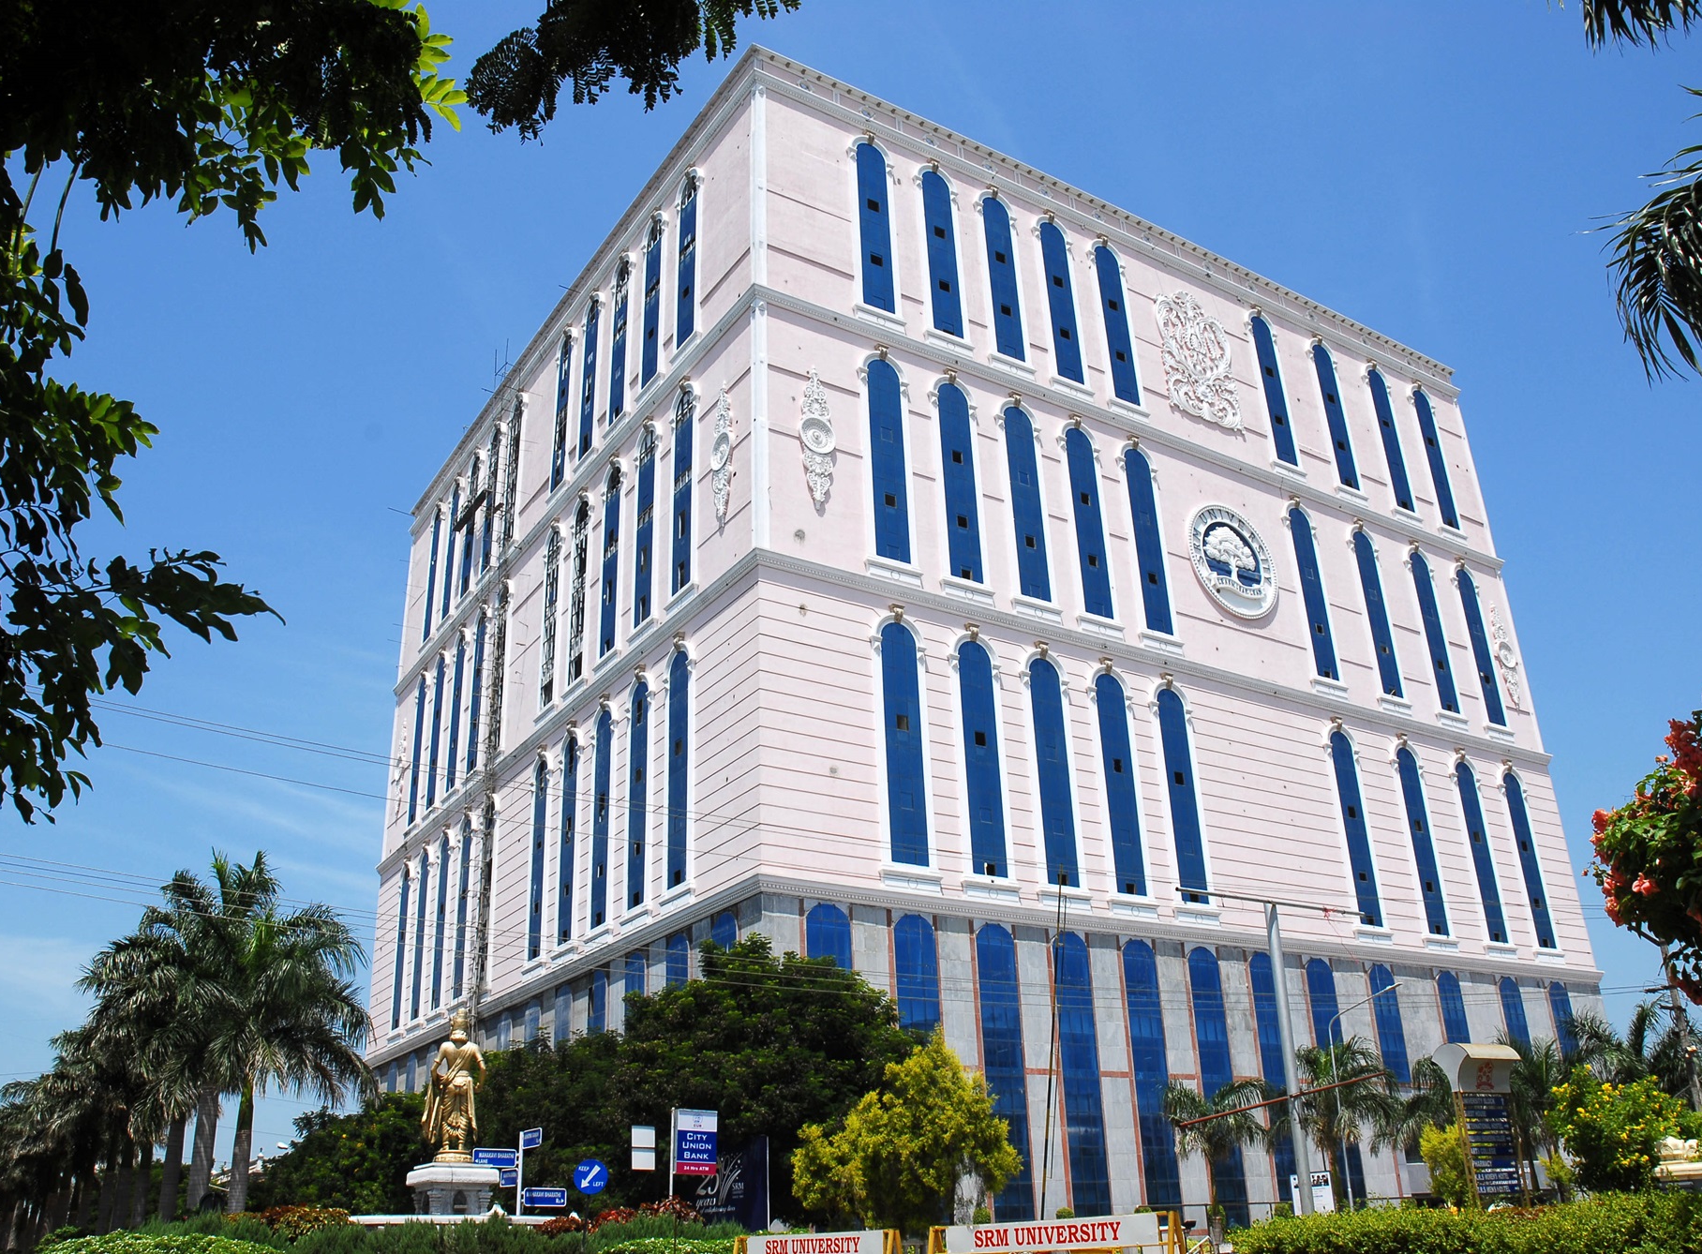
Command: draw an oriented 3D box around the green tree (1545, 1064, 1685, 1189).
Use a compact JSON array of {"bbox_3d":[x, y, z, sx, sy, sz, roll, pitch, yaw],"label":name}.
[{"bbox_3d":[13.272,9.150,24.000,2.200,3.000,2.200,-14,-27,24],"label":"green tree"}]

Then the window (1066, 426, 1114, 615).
[{"bbox_3d":[12.500,-5.742,74.349,2.000,11.000,0.250,13,-29,-30],"label":"window"}]

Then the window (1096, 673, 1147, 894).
[{"bbox_3d":[12.846,7.367,67.353,1.870,10.945,0.300,13,-28,-31],"label":"window"}]

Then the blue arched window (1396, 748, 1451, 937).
[{"bbox_3d":[30.623,11.444,75.711,1.840,10.380,0.300,13,-29,-30],"label":"blue arched window"}]

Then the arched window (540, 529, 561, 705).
[{"bbox_3d":[-16.681,-0.804,78.805,0.300,10.510,1.840,13,-29,-30],"label":"arched window"}]

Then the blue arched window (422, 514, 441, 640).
[{"bbox_3d":[-30.616,-3.933,103.210,0.300,9.730,1.840,13,-29,-30],"label":"blue arched window"}]

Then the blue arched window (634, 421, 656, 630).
[{"bbox_3d":[-10.555,-5.363,72.958,0.300,11.188,1.796,13,-29,-30],"label":"blue arched window"}]

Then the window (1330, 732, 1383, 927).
[{"bbox_3d":[27.615,10.904,77.088,1.796,11.188,0.300,13,-29,-30],"label":"window"}]

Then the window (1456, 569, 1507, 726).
[{"bbox_3d":[40.410,1.136,90.344,1.880,10.900,0.300,13,-29,-31],"label":"window"}]

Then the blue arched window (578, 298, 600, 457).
[{"bbox_3d":[-15.961,-15.379,85.825,0.250,11.000,2.000,13,-29,-30],"label":"blue arched window"}]

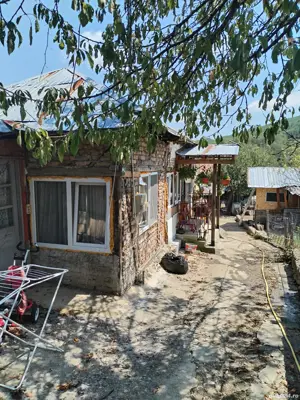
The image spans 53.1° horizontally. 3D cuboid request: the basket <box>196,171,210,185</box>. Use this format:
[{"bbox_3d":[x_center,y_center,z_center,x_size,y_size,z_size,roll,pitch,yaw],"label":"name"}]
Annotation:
[{"bbox_3d":[1.514,-0.637,8.500,0.380,0.400,0.380,2,7,18],"label":"basket"}]

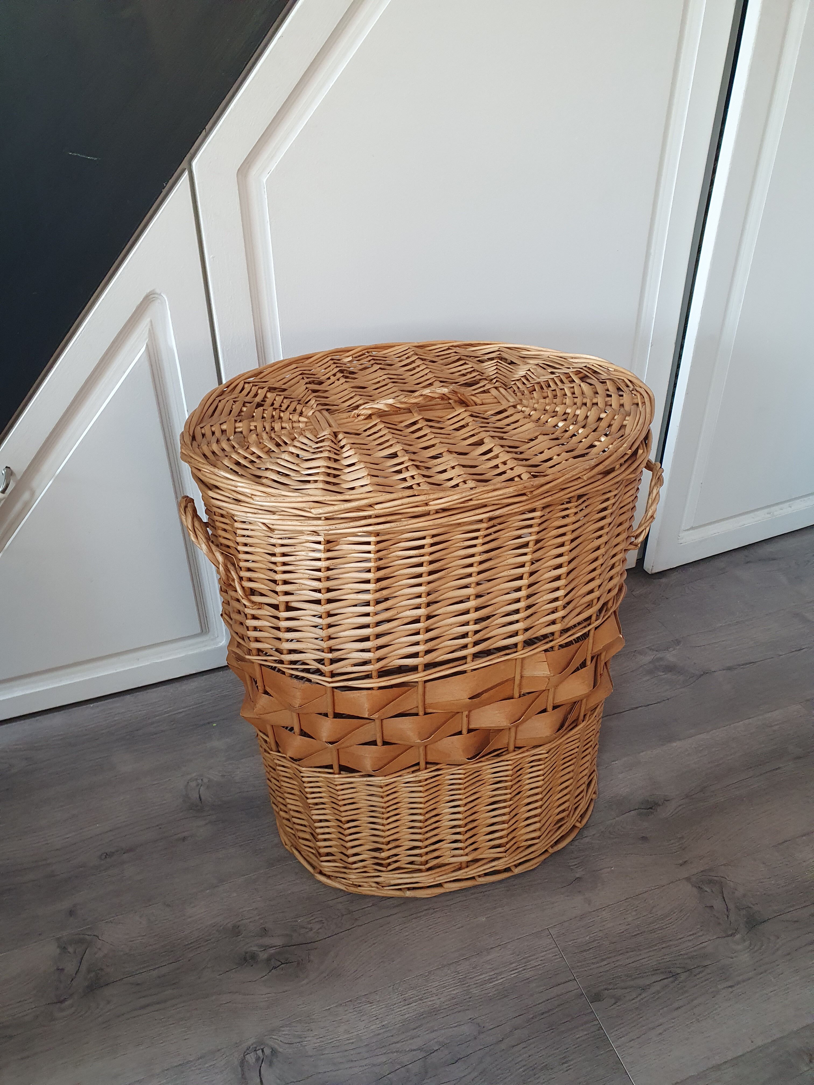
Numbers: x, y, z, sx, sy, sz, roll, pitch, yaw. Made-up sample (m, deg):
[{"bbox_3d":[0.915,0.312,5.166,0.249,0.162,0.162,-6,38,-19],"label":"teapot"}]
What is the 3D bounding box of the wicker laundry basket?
[{"bbox_3d":[0.032,0.088,0.977,0.525,0.583,0.345,-9,34,-12],"label":"wicker laundry basket"}]

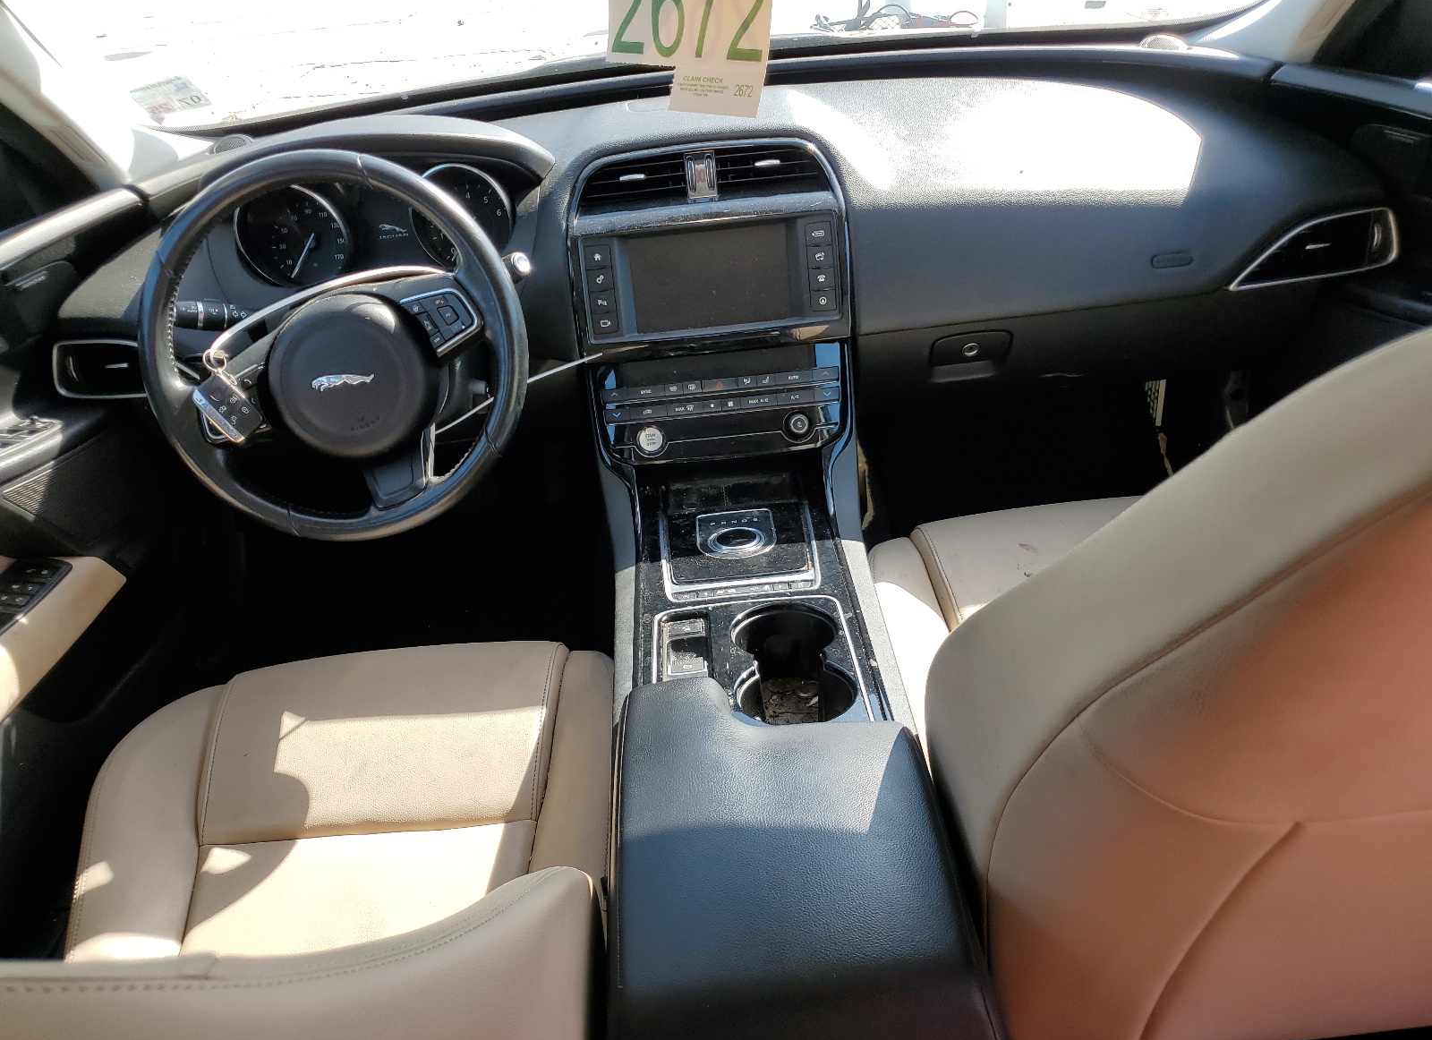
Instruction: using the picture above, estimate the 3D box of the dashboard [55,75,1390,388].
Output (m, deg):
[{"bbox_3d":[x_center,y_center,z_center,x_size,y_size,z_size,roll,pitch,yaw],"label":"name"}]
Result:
[{"bbox_3d":[-0.012,-0.348,1.255,1.420,0.330,0.420,-6,34,1],"label":"dashboard"}]

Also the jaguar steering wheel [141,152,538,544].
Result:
[{"bbox_3d":[-0.365,-0.165,1.054,0.370,0.370,0.090,-15,13,3],"label":"jaguar steering wheel"}]

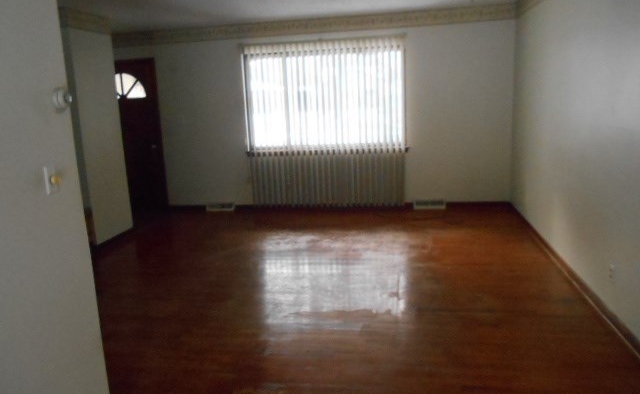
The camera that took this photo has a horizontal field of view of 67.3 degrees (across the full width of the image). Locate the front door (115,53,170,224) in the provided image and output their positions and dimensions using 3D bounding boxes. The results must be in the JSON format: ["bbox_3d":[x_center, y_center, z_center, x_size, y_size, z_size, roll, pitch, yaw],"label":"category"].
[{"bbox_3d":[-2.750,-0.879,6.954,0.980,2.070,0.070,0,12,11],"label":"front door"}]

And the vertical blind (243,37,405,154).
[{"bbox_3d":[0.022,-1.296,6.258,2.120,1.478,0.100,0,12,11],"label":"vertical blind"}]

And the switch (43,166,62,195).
[{"bbox_3d":[-1.048,-0.067,1.917,0.032,0.117,0.075,0,12,11],"label":"switch"}]

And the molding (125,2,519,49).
[{"bbox_3d":[-0.320,-2.175,6.160,5.400,0.180,0.080,0,12,11],"label":"molding"}]

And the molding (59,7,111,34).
[{"bbox_3d":[-2.405,-1.856,5.022,0.080,0.180,0.794,0,12,11],"label":"molding"}]

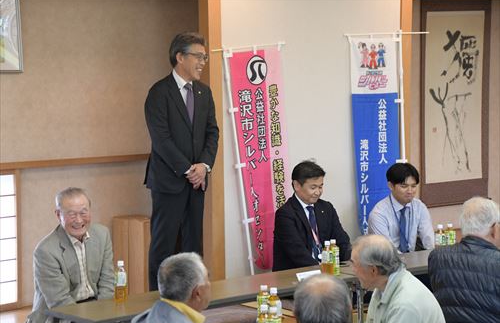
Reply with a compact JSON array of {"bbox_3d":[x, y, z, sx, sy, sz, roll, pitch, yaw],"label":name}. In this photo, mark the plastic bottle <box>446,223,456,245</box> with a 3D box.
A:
[{"bbox_3d":[1.236,0.491,7.943,0.066,0.208,0.066,-5,7,-41],"label":"plastic bottle"}]

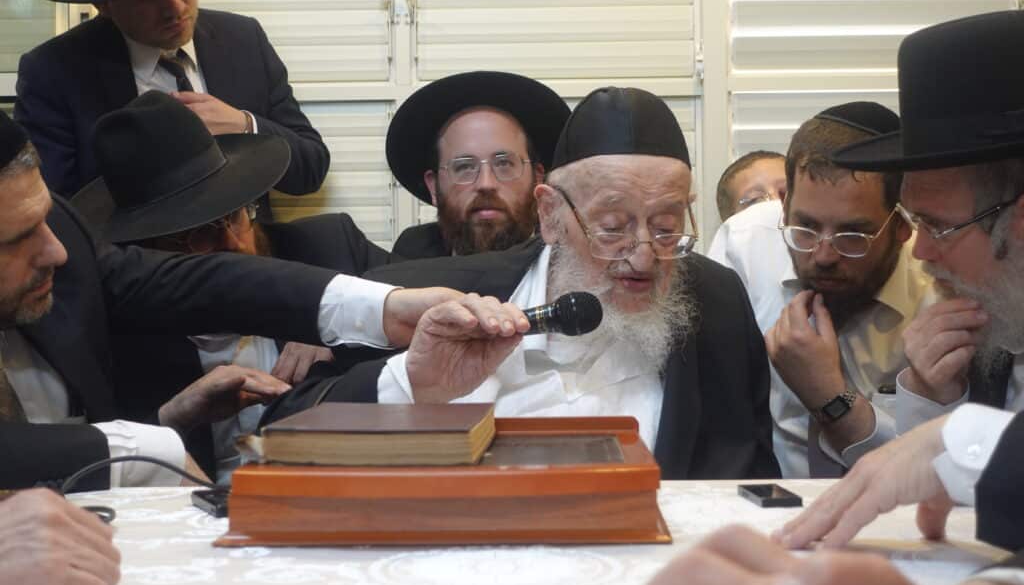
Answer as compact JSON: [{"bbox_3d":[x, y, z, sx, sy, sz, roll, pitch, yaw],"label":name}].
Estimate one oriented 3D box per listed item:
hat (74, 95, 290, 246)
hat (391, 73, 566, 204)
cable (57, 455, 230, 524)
[{"bbox_3d":[-0.484,-0.200,1.980,0.305,0.140,0.340,-37,38,-29],"label":"hat"},{"bbox_3d":[-0.053,-0.277,2.270,0.300,0.135,0.330,-1,-41,-3],"label":"hat"},{"bbox_3d":[-0.393,0.208,1.480,0.195,0.072,0.120,-1,0,0],"label":"cable"}]

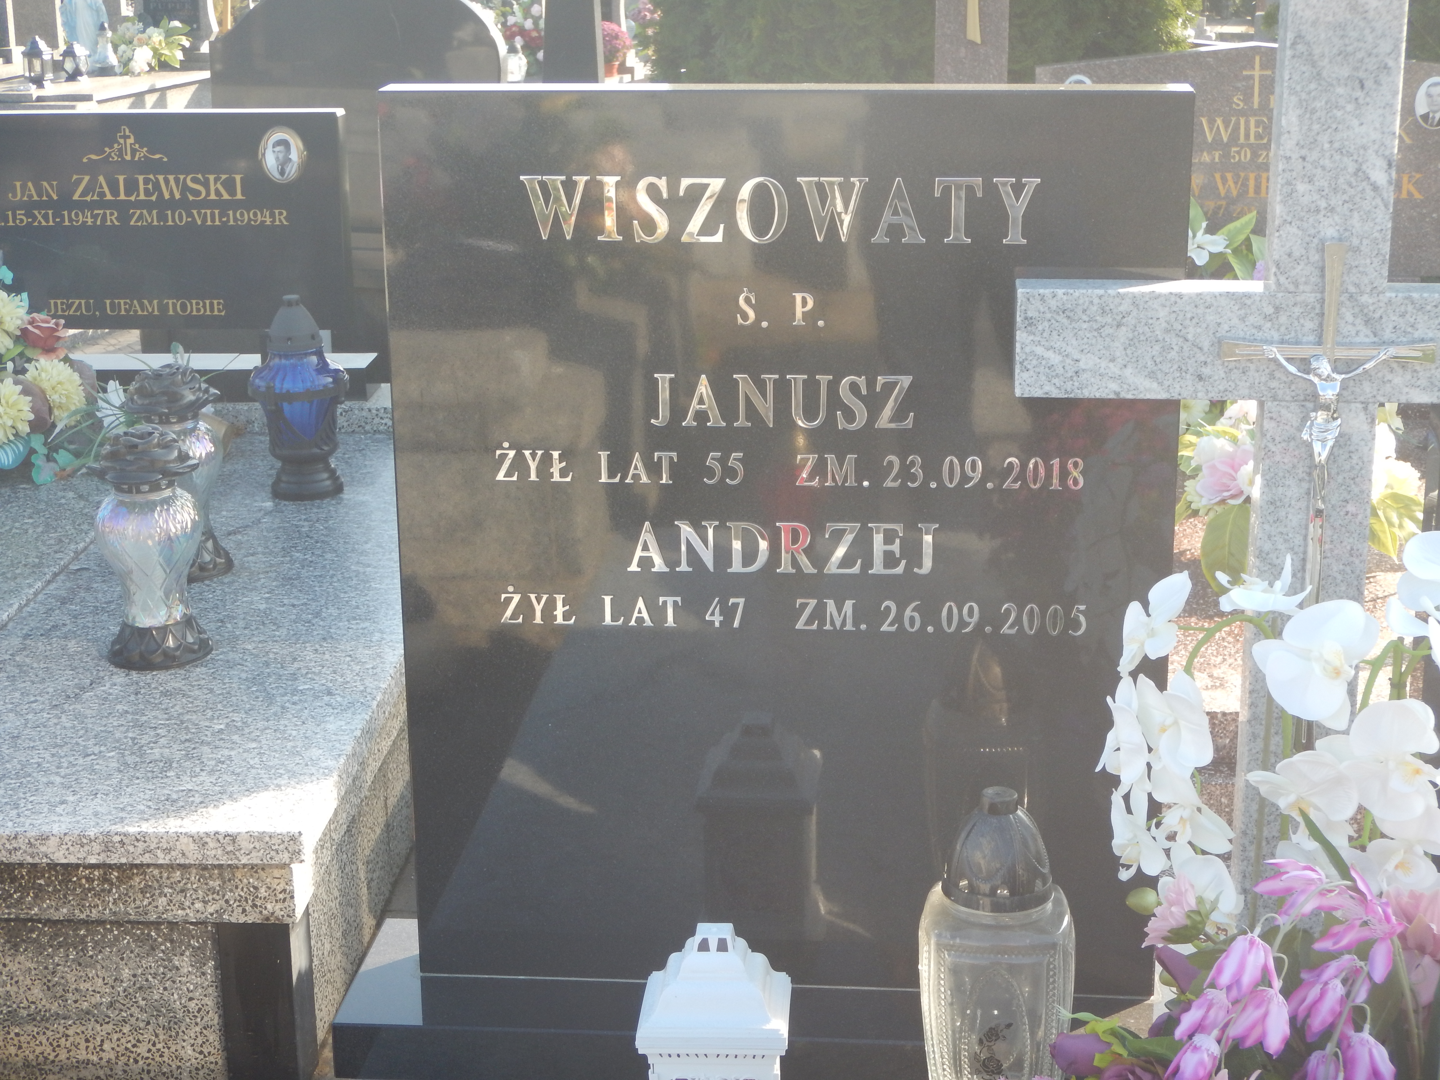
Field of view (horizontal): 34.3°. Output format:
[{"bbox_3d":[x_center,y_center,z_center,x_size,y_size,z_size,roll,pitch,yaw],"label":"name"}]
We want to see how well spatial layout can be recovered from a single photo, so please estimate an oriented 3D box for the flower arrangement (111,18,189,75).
[{"bbox_3d":[-3.027,-2.619,12.359,0.420,0.285,0.340,1,16,5],"label":"flower arrangement"}]

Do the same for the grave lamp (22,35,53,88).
[{"bbox_3d":[-3.376,-2.369,11.526,0.155,0.252,0.150,1,16,5],"label":"grave lamp"}]

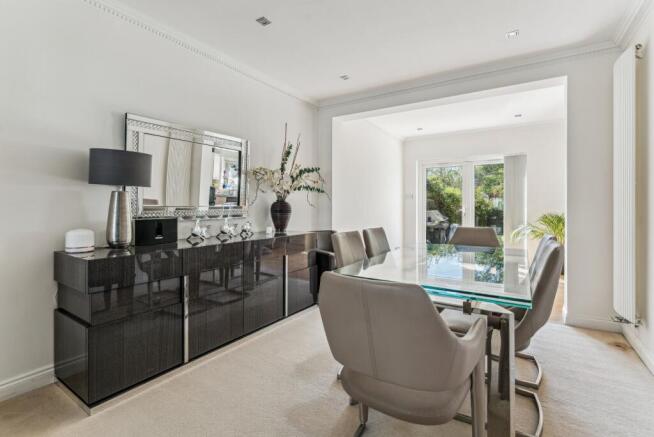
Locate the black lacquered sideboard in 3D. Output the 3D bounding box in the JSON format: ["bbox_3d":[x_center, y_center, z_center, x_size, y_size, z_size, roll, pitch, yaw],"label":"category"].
[{"bbox_3d":[-0.915,0.607,2.650,0.510,0.830,2.190,1,2,33],"label":"black lacquered sideboard"}]

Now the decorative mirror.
[{"bbox_3d":[-1.166,-0.410,2.682,0.050,0.810,1.210,1,2,33],"label":"decorative mirror"}]

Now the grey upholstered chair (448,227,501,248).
[{"bbox_3d":[1.460,0.565,2.944,0.580,0.900,0.600,1,2,33],"label":"grey upholstered chair"}]

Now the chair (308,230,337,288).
[{"bbox_3d":[0.110,0.571,3.377,0.560,0.860,0.580,-1,2,-40],"label":"chair"}]

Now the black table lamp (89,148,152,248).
[{"bbox_3d":[-1.395,-0.114,1.966,0.350,0.645,0.350,1,2,33],"label":"black table lamp"}]

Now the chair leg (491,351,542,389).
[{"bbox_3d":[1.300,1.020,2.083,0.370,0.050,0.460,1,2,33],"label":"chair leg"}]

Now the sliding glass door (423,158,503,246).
[{"bbox_3d":[2.717,-0.132,5.922,1.550,2.120,0.100,1,2,33],"label":"sliding glass door"}]

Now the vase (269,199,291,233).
[{"bbox_3d":[-0.524,-0.026,3.280,0.220,0.385,0.220,0,2,0],"label":"vase"}]

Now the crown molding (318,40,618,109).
[{"bbox_3d":[1.201,-1.585,3.400,3.200,0.120,0.100,1,2,33],"label":"crown molding"}]

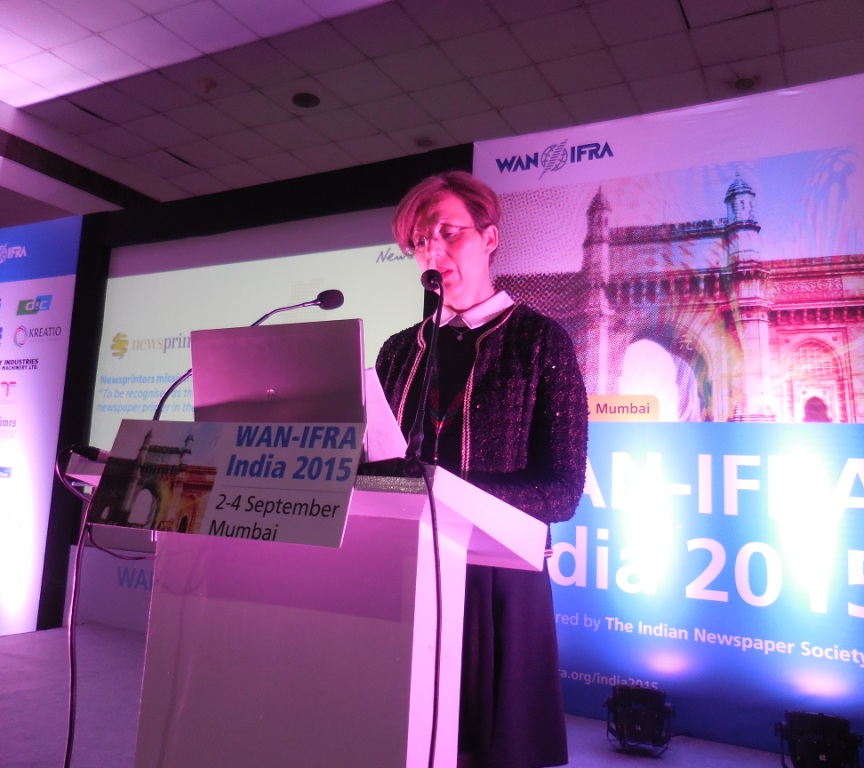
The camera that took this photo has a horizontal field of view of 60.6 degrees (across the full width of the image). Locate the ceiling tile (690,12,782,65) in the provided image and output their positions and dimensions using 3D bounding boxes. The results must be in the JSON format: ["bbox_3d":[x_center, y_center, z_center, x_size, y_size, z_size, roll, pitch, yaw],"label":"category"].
[{"bbox_3d":[2.303,-2.612,5.611,0.600,0.025,0.600,-1,-7,28],"label":"ceiling tile"}]

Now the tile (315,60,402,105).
[{"bbox_3d":[-0.633,-2.634,6.472,0.600,0.025,0.600,-1,-7,28],"label":"tile"}]

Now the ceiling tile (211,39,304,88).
[{"bbox_3d":[-1.435,-2.690,6.227,0.600,0.020,0.600,-1,-7,27],"label":"ceiling tile"}]

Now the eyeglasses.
[{"bbox_3d":[0.046,-0.283,1.472,0.138,0.045,0.140,-11,6,40],"label":"eyeglasses"}]

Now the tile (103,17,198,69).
[{"bbox_3d":[-2.250,-2.750,5.972,0.600,0.025,0.600,-1,-7,28],"label":"tile"}]

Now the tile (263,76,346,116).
[{"bbox_3d":[-1.157,-2.617,6.748,0.595,0.020,0.595,-1,-7,28],"label":"tile"}]

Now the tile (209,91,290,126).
[{"bbox_3d":[-1.688,-2.608,7.027,0.595,0.020,0.595,-1,-7,28],"label":"tile"}]

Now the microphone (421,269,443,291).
[{"bbox_3d":[-0.001,-0.164,1.160,0.035,0.035,0.045,3,11,-9],"label":"microphone"}]

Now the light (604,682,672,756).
[{"bbox_3d":[0.905,1.412,3.152,0.275,0.250,0.220,-1,-7,28],"label":"light"}]

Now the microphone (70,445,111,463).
[{"bbox_3d":[-0.600,0.122,1.300,0.075,0.022,0.022,14,-12,-34],"label":"microphone"}]

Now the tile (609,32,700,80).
[{"bbox_3d":[1.778,-2.597,5.883,0.595,0.020,0.595,-1,-7,28],"label":"tile"}]

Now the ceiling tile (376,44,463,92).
[{"bbox_3d":[-0.094,-2.642,6.201,0.600,0.020,0.600,-1,-7,27],"label":"ceiling tile"}]

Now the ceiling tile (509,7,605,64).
[{"bbox_3d":[0.963,-2.661,5.639,0.600,0.025,0.600,-1,-7,28],"label":"ceiling tile"}]

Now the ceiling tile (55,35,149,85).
[{"bbox_3d":[-2.782,-2.741,6.250,0.600,0.025,0.600,-1,-7,28],"label":"ceiling tile"}]

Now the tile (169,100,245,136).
[{"bbox_3d":[-2.223,-2.603,7.309,0.600,0.020,0.600,-1,-7,27],"label":"tile"}]

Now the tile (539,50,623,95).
[{"bbox_3d":[1.246,-2.588,6.162,0.595,0.020,0.595,-1,-7,28],"label":"tile"}]

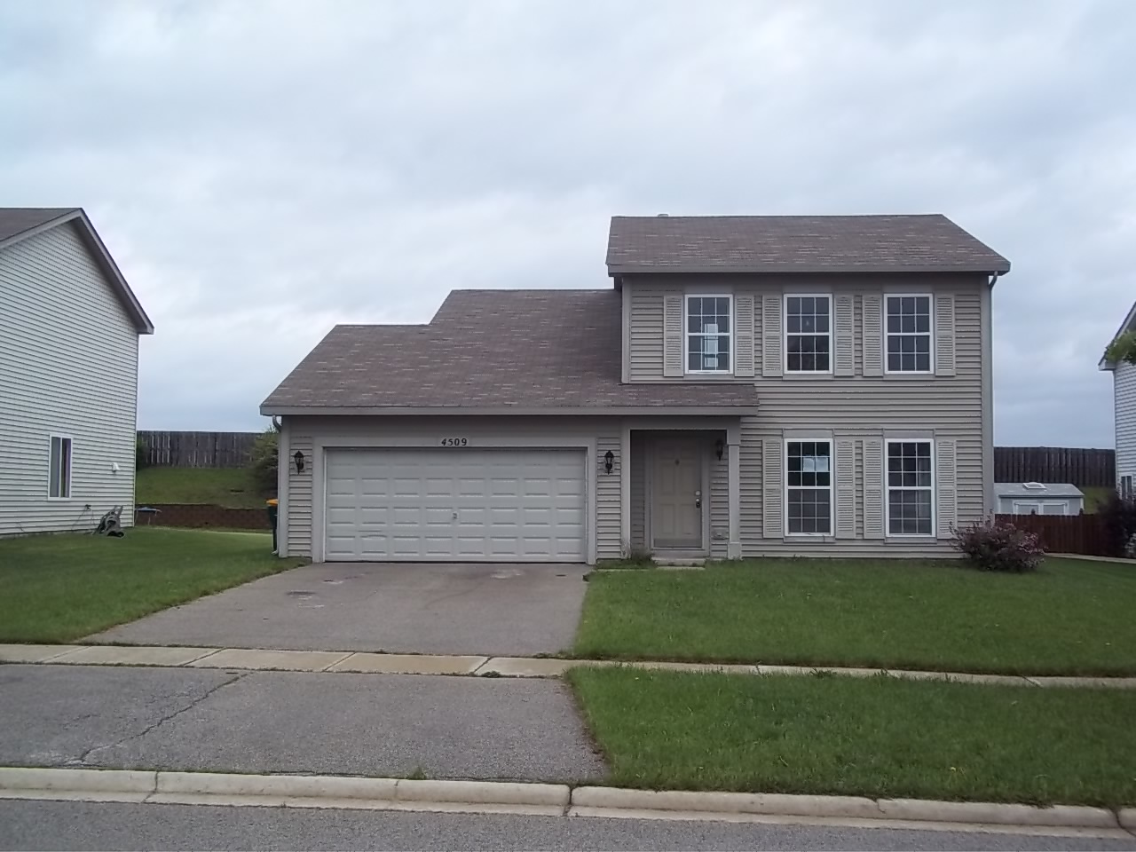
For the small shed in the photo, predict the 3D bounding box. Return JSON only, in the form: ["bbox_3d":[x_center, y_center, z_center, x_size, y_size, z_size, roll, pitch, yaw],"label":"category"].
[{"bbox_3d":[17.230,3.355,44.053,3.120,2.450,2.450,0,-4,3],"label":"small shed"}]

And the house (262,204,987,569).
[{"bbox_3d":[1.512,-0.939,26.679,13.738,7.638,10.653,0,-4,3],"label":"house"}]

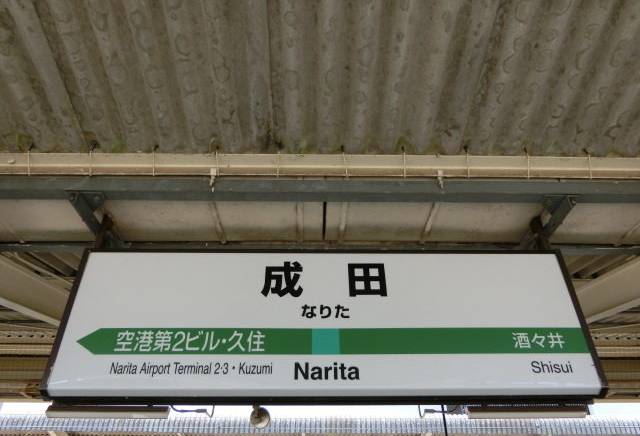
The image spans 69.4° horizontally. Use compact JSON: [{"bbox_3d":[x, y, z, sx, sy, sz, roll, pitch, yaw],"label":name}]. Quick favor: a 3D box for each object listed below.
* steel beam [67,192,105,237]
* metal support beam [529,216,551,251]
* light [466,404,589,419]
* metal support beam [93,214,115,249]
[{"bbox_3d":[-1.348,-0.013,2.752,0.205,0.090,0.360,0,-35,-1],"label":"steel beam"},{"bbox_3d":[1.012,0.097,2.139,0.047,0.205,0.067,0,-35,-1],"label":"metal support beam"},{"bbox_3d":[0.749,0.710,1.687,0.428,0.043,0.055,0,-35,-1],"label":"light"},{"bbox_3d":[-0.968,0.085,2.089,0.047,0.205,0.067,0,-35,-1],"label":"metal support beam"}]

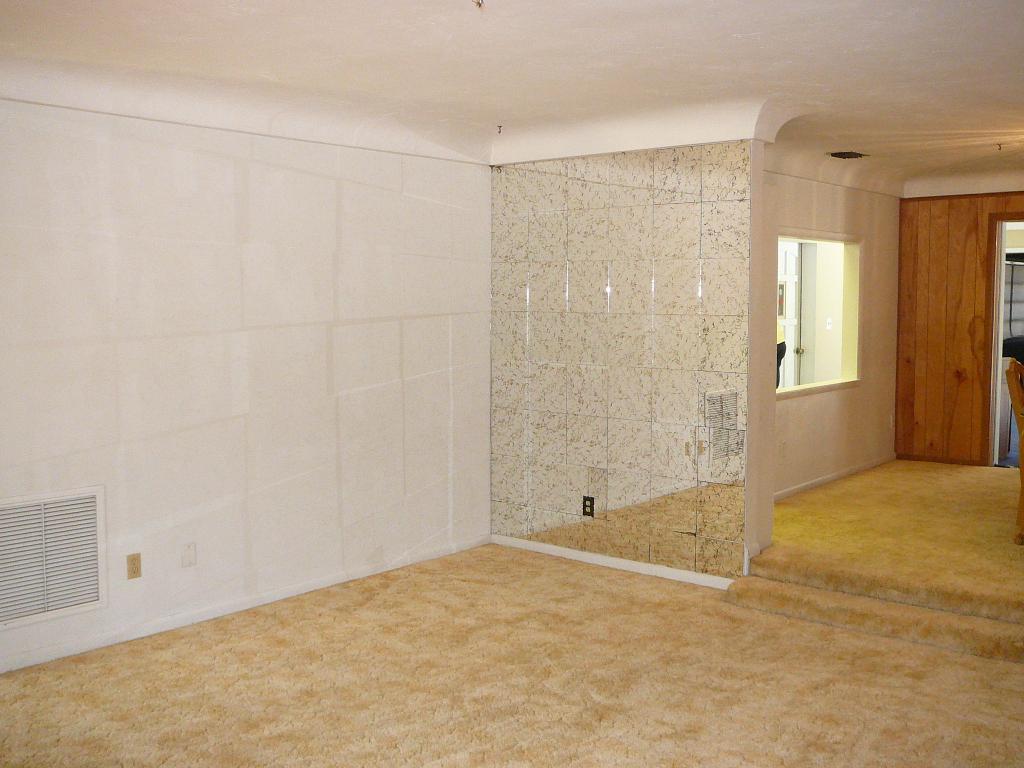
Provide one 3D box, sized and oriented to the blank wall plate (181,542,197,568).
[{"bbox_3d":[-1.582,0.845,5.080,0.008,0.113,0.072,4,6,40],"label":"blank wall plate"}]

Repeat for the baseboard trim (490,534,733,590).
[{"bbox_3d":[0.522,1.052,6.182,1.750,0.068,0.020,4,6,41],"label":"baseboard trim"}]

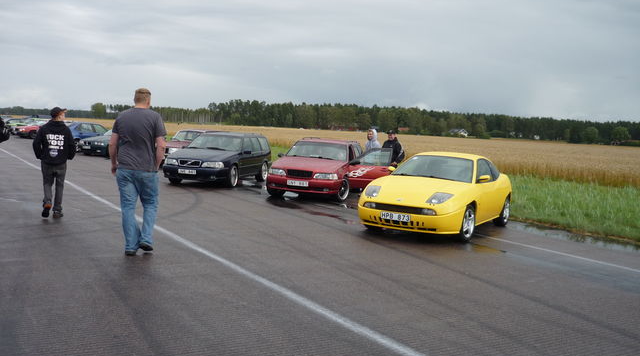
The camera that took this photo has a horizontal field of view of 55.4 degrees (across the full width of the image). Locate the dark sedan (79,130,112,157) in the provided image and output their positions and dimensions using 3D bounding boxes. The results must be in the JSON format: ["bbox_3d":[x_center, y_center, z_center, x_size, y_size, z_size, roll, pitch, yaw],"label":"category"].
[{"bbox_3d":[-8.351,-1.583,26.664,1.710,1.380,4.430,5,5,29],"label":"dark sedan"}]

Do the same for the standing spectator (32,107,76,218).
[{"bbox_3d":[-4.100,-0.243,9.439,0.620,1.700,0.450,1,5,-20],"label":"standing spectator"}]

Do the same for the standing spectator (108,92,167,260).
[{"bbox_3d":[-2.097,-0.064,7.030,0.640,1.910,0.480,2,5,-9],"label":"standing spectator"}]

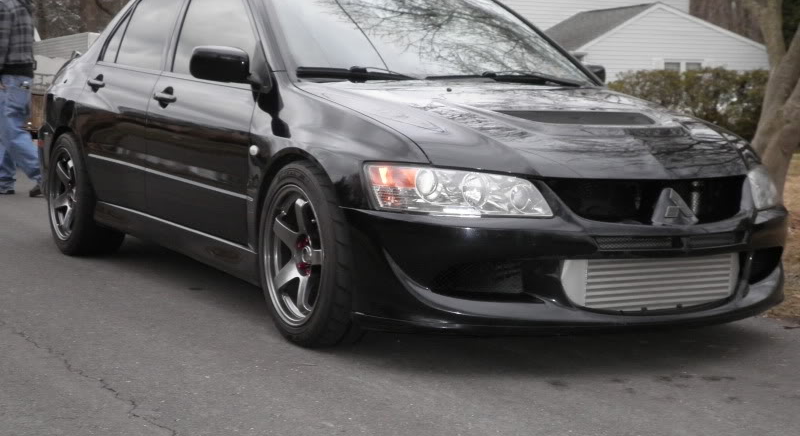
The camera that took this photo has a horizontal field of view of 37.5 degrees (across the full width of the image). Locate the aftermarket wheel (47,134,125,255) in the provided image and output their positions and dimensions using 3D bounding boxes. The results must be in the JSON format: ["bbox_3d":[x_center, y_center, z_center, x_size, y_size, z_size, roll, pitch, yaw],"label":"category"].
[{"bbox_3d":[-1.651,-0.128,6.215,0.245,0.635,0.635,-3,7,-32],"label":"aftermarket wheel"}]

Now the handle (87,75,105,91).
[{"bbox_3d":[-1.486,-0.658,5.761,0.055,0.085,0.220,-3,7,-32],"label":"handle"}]

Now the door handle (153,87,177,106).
[{"bbox_3d":[-1.000,-0.513,4.991,0.055,0.085,0.220,-3,7,-32],"label":"door handle"}]

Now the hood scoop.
[{"bbox_3d":[0.624,-0.344,3.990,0.600,0.050,0.180,-3,17,-32],"label":"hood scoop"}]

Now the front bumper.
[{"bbox_3d":[0.708,0.128,3.888,1.740,0.390,0.600,-3,7,-32],"label":"front bumper"}]

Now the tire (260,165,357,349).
[{"bbox_3d":[-0.261,0.121,4.002,0.245,0.635,0.635,-3,7,-34],"label":"tire"}]

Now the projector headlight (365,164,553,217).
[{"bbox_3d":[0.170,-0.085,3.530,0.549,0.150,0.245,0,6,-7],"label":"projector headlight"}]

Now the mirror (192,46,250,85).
[{"bbox_3d":[-0.661,-0.569,4.361,0.215,0.140,0.125,-3,7,-32],"label":"mirror"}]

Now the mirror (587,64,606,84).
[{"bbox_3d":[0.840,-0.635,5.297,0.215,0.140,0.125,-3,7,-32],"label":"mirror"}]

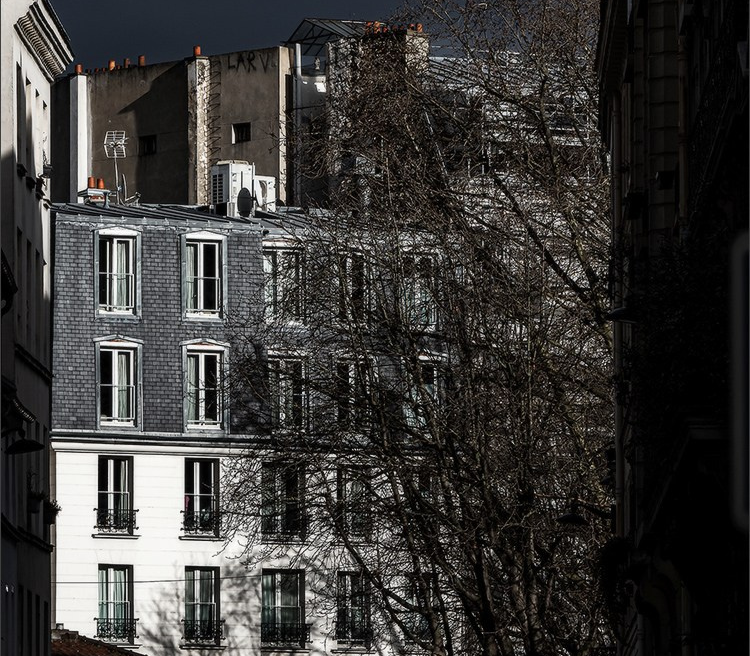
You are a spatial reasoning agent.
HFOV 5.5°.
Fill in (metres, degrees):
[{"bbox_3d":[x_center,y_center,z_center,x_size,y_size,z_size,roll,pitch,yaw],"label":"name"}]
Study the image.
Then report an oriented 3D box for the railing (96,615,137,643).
[{"bbox_3d":[-6.583,7.661,198.852,1.240,0.660,0.150,2,-5,-31],"label":"railing"}]

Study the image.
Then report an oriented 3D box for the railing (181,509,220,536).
[{"bbox_3d":[-4.430,5.008,200.329,1.240,0.660,0.150,2,-5,-31],"label":"railing"}]

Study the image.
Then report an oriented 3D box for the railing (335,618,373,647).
[{"bbox_3d":[-0.545,7.930,202.470,1.140,0.660,0.150,2,-5,-31],"label":"railing"}]

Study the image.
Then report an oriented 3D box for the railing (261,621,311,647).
[{"bbox_3d":[-2.285,7.915,201.423,1.440,0.660,0.150,2,-5,-31],"label":"railing"}]

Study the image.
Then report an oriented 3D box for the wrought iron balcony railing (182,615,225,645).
[{"bbox_3d":[-4.401,7.775,200.158,1.240,0.660,0.150,2,-5,-31],"label":"wrought iron balcony railing"}]

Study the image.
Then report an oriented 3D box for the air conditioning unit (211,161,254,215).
[{"bbox_3d":[-3.727,-3.649,204.000,0.770,1.450,0.900,2,-5,-31],"label":"air conditioning unit"}]

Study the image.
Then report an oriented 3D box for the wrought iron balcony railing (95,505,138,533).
[{"bbox_3d":[-6.589,4.925,199.035,1.240,0.660,0.150,2,-5,-31],"label":"wrought iron balcony railing"}]

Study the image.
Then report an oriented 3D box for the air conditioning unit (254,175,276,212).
[{"bbox_3d":[-3.069,-3.517,205.500,0.980,0.970,0.370,3,-5,-34],"label":"air conditioning unit"}]

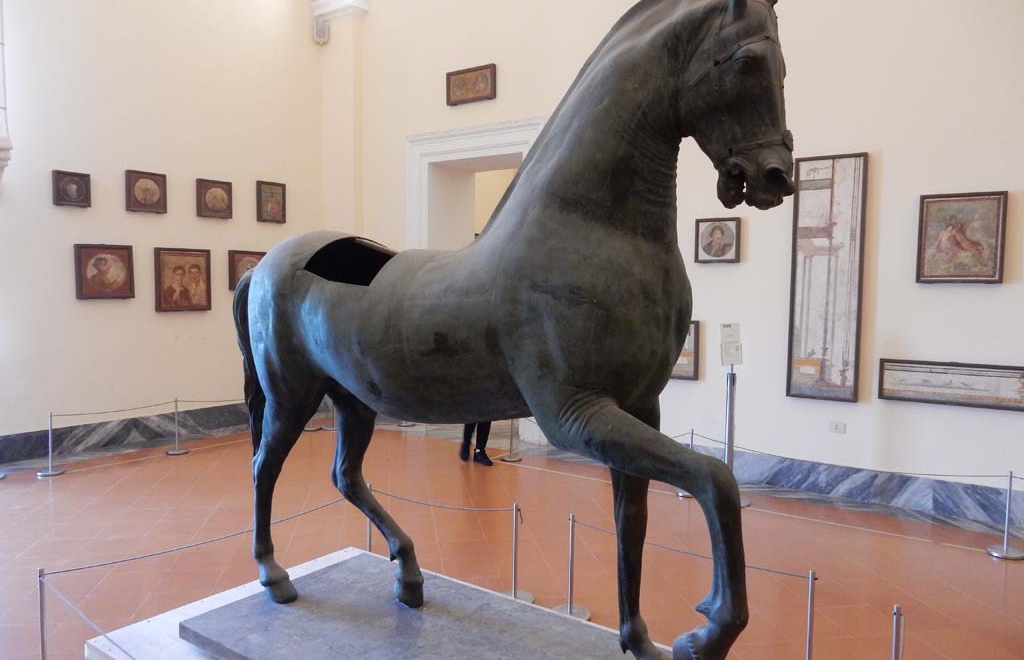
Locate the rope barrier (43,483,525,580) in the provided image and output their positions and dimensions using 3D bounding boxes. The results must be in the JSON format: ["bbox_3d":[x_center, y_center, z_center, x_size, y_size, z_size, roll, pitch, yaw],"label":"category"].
[{"bbox_3d":[-1.065,0.965,3.683,2.116,0.085,0.651,-2,4,-26],"label":"rope barrier"}]

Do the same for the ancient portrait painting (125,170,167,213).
[{"bbox_3d":[-3.486,-1.310,7.065,0.050,0.372,0.353,4,5,40],"label":"ancient portrait painting"}]

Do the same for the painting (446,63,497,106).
[{"bbox_3d":[-0.381,-2.320,7.038,0.576,0.325,0.050,4,6,35],"label":"painting"}]

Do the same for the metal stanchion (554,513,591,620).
[{"bbox_3d":[0.273,1.095,3.418,0.190,0.502,0.190,1,4,5],"label":"metal stanchion"}]

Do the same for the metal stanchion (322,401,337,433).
[{"bbox_3d":[-1.830,0.766,7.548,0.190,0.502,0.190,-1,4,-14],"label":"metal stanchion"}]

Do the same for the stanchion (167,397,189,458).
[{"bbox_3d":[-2.933,0.839,6.477,0.190,0.502,0.190,-2,5,-25],"label":"stanchion"}]

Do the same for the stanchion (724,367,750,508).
[{"bbox_3d":[1.653,0.799,5.596,0.335,1.040,0.335,2,4,17],"label":"stanchion"}]

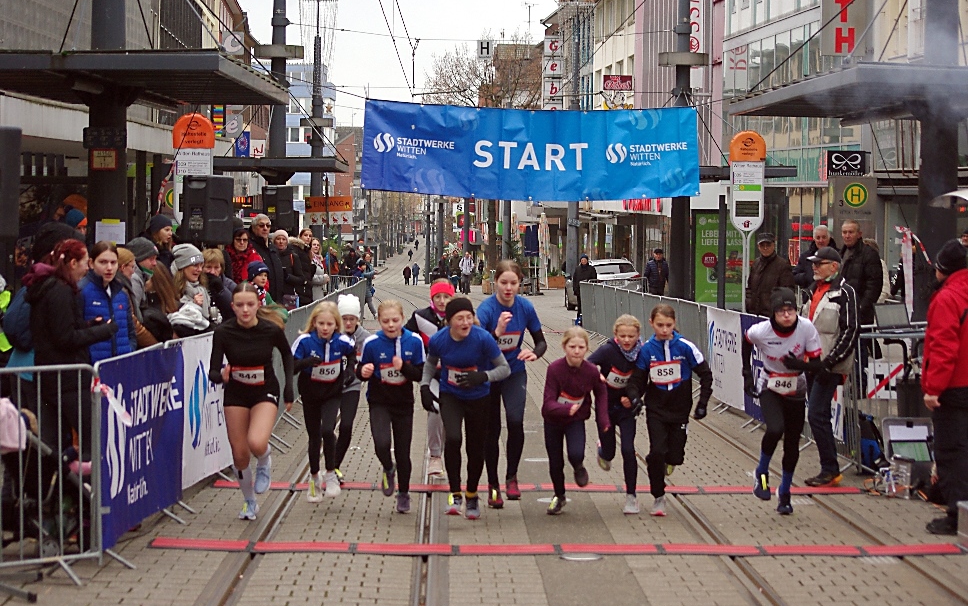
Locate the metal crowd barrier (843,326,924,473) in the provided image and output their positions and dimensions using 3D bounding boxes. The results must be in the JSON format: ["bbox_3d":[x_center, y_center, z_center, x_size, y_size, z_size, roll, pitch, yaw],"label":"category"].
[{"bbox_3d":[3.850,0.763,17.100,2.000,1.100,0.450,0,1,0],"label":"metal crowd barrier"}]

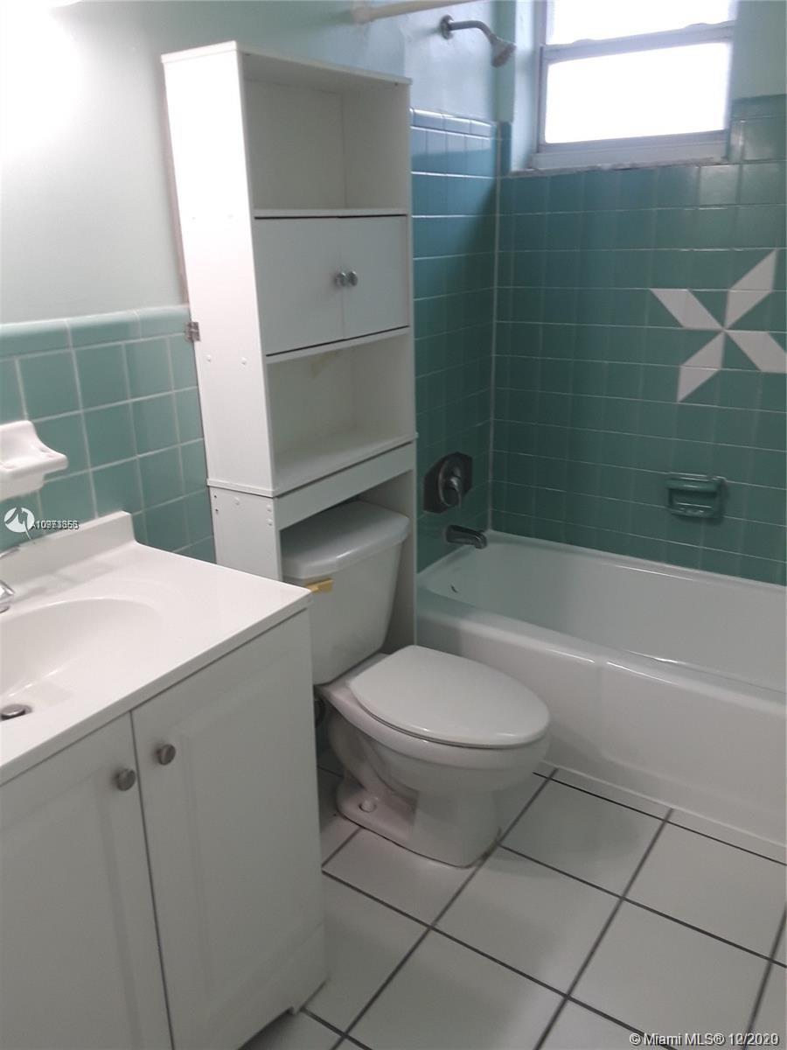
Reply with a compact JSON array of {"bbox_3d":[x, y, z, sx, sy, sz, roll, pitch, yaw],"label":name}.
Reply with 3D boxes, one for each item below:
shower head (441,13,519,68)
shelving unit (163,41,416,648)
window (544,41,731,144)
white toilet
[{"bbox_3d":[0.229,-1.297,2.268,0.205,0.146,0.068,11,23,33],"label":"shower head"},{"bbox_3d":[-0.173,-0.117,2.025,0.192,1.733,0.545,11,23,33],"label":"shelving unit"},{"bbox_3d":[0.707,-1.271,2.509,0.570,0.245,0.045,11,23,33],"label":"window"},{"bbox_3d":[0.070,0.403,2.048,0.702,0.722,0.415,11,23,33],"label":"white toilet"}]

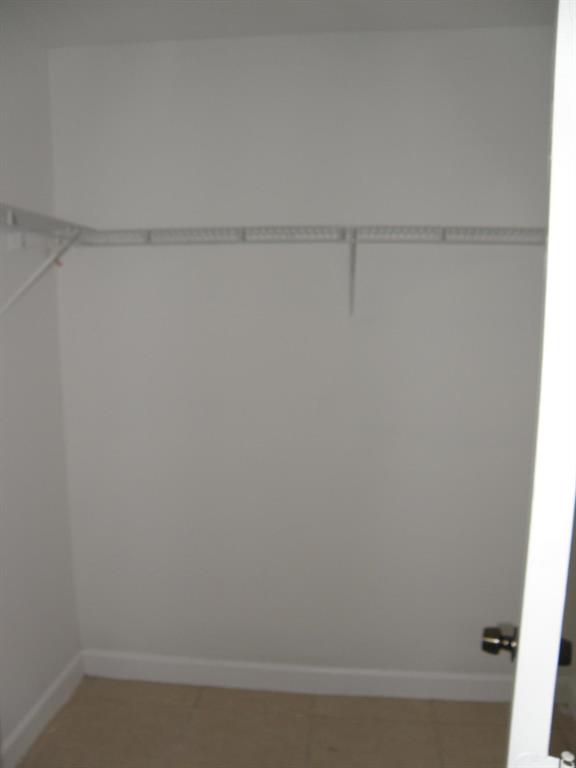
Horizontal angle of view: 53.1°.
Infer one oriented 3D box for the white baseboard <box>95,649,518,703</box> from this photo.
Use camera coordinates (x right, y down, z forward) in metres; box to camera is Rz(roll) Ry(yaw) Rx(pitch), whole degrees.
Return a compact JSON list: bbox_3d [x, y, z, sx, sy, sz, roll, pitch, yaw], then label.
[{"bbox_3d":[0.074,1.181,2.307,1.860,0.107,0.018,1,8,6],"label":"white baseboard"}]

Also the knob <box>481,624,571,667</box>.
[{"bbox_3d":[0.445,0.490,1.077,0.155,0.065,0.065,3,9,21],"label":"knob"}]

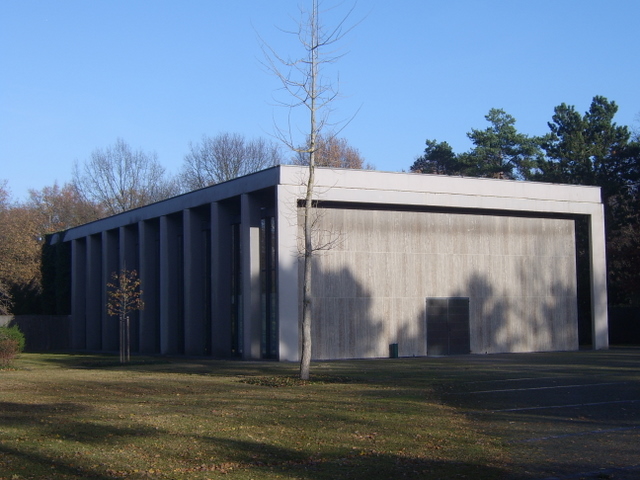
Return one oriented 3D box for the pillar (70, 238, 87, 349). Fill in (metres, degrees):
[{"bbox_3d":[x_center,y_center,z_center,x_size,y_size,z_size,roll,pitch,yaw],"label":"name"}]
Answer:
[{"bbox_3d":[-16.301,3.650,57.410,0.640,7.263,0.720,3,-7,-34],"label":"pillar"}]

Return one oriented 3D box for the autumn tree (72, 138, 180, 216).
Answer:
[{"bbox_3d":[-18.619,-0.137,80.914,9.800,19.345,9.500,0,-6,-13],"label":"autumn tree"}]

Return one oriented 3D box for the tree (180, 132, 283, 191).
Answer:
[{"bbox_3d":[-8.463,-0.452,80.930,10.000,19.688,9.500,0,-5,-6],"label":"tree"}]

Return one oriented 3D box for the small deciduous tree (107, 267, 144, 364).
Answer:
[{"bbox_3d":[-8.263,3.086,36.164,1.620,4.182,1.550,0,-6,-13],"label":"small deciduous tree"}]

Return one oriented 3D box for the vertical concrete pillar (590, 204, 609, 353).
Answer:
[{"bbox_3d":[13.910,1.822,42.650,0.846,7.300,0.360,2,-6,-25],"label":"vertical concrete pillar"}]

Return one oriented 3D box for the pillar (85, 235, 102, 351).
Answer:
[{"bbox_3d":[-14.633,3.392,54.947,0.640,7.263,0.720,3,-7,-34],"label":"pillar"}]

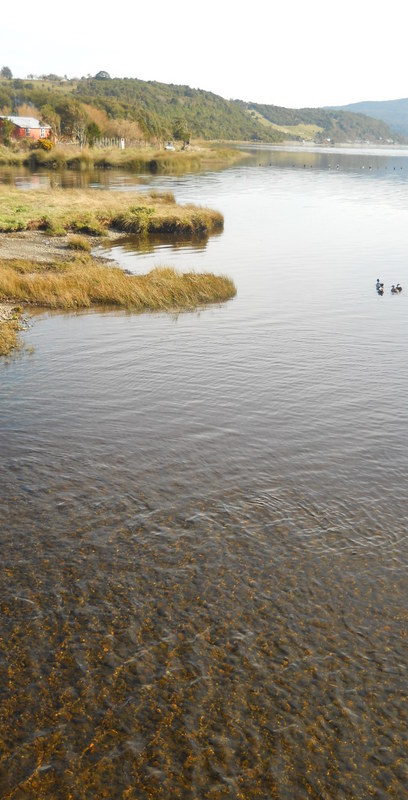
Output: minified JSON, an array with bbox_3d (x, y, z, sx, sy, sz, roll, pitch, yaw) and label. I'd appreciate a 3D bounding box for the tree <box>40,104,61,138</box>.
[{"bbox_3d":[-26.246,-47.423,146.281,3.176,5.715,3.176,-2,17,-10],"label":"tree"}]

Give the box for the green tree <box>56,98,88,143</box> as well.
[{"bbox_3d":[-22.689,-48.111,147.714,5.227,7.130,5.227,-1,17,-8],"label":"green tree"}]

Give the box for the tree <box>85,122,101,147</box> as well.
[{"bbox_3d":[-18.040,-43.247,139.332,2.435,3.645,2.435,-1,17,-7],"label":"tree"}]

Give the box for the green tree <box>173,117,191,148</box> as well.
[{"bbox_3d":[-3.856,-46.083,147.941,2.919,4.840,2.919,1,17,-2],"label":"green tree"}]

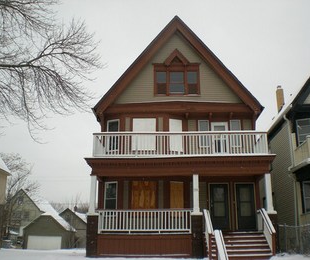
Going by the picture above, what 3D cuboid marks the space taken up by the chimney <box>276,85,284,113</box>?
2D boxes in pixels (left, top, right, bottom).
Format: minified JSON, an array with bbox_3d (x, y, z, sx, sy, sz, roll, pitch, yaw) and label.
[{"bbox_3d":[8.156,-1.947,24.777,0.500,1.900,0.500,-1,-15,2],"label":"chimney"}]

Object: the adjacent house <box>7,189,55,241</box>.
[{"bbox_3d":[-23.452,17.011,72.812,8.400,10.200,12.500,-1,-15,2],"label":"adjacent house"}]

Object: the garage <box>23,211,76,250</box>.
[{"bbox_3d":[-14.862,14.707,54.509,6.400,4.600,6.400,-1,-15,2],"label":"garage"}]

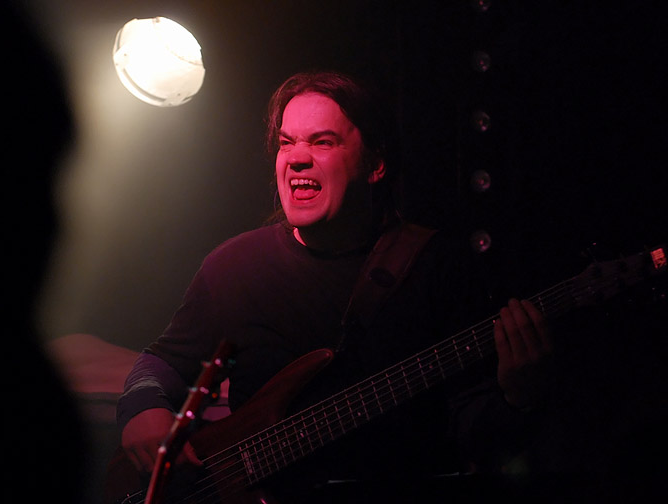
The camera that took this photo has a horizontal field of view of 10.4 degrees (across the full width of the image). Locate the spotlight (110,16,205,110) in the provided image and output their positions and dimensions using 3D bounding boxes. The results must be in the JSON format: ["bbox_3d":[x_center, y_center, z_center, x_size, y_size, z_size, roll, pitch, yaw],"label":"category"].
[{"bbox_3d":[-0.297,-0.437,7.400,0.205,0.205,0.280,-1,26,25],"label":"spotlight"}]

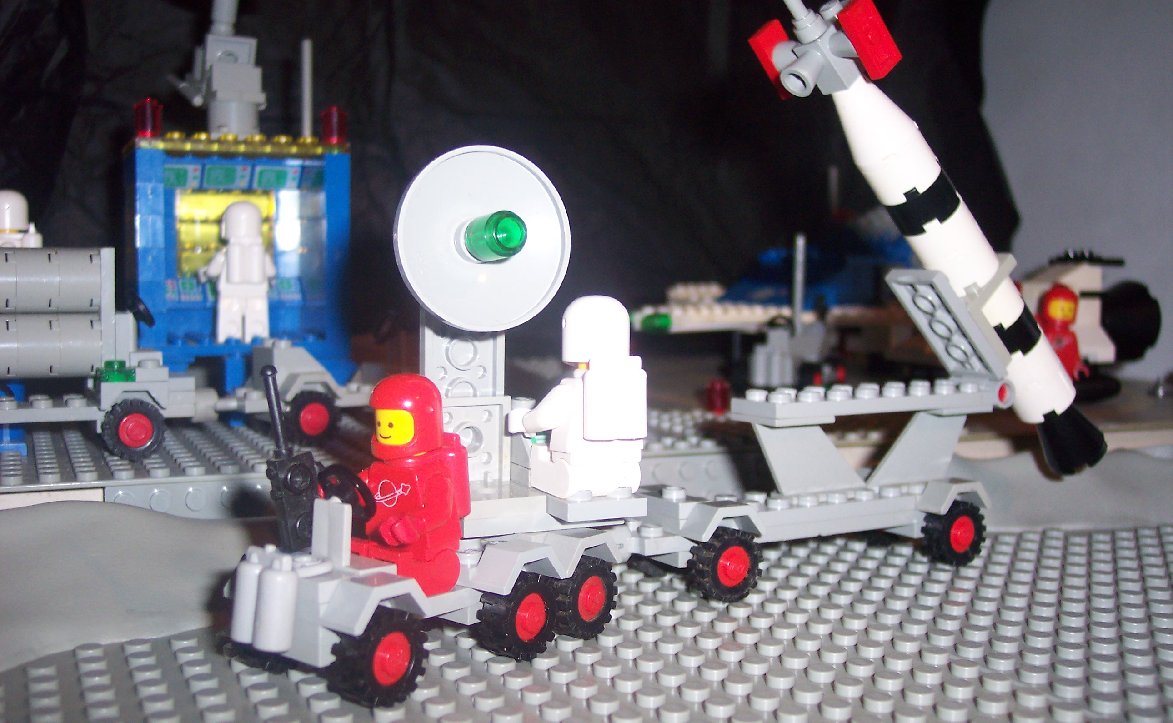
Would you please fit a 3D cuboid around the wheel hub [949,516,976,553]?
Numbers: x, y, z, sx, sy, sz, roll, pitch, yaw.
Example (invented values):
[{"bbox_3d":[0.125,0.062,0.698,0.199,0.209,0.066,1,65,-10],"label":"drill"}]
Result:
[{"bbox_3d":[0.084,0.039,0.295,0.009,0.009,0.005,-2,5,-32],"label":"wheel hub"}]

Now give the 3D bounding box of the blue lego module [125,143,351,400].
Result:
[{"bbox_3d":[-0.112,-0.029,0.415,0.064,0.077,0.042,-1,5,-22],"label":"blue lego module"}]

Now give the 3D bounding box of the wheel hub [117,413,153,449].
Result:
[{"bbox_3d":[-0.113,0.017,0.322,0.009,0.009,0.005,-1,5,-24],"label":"wheel hub"}]

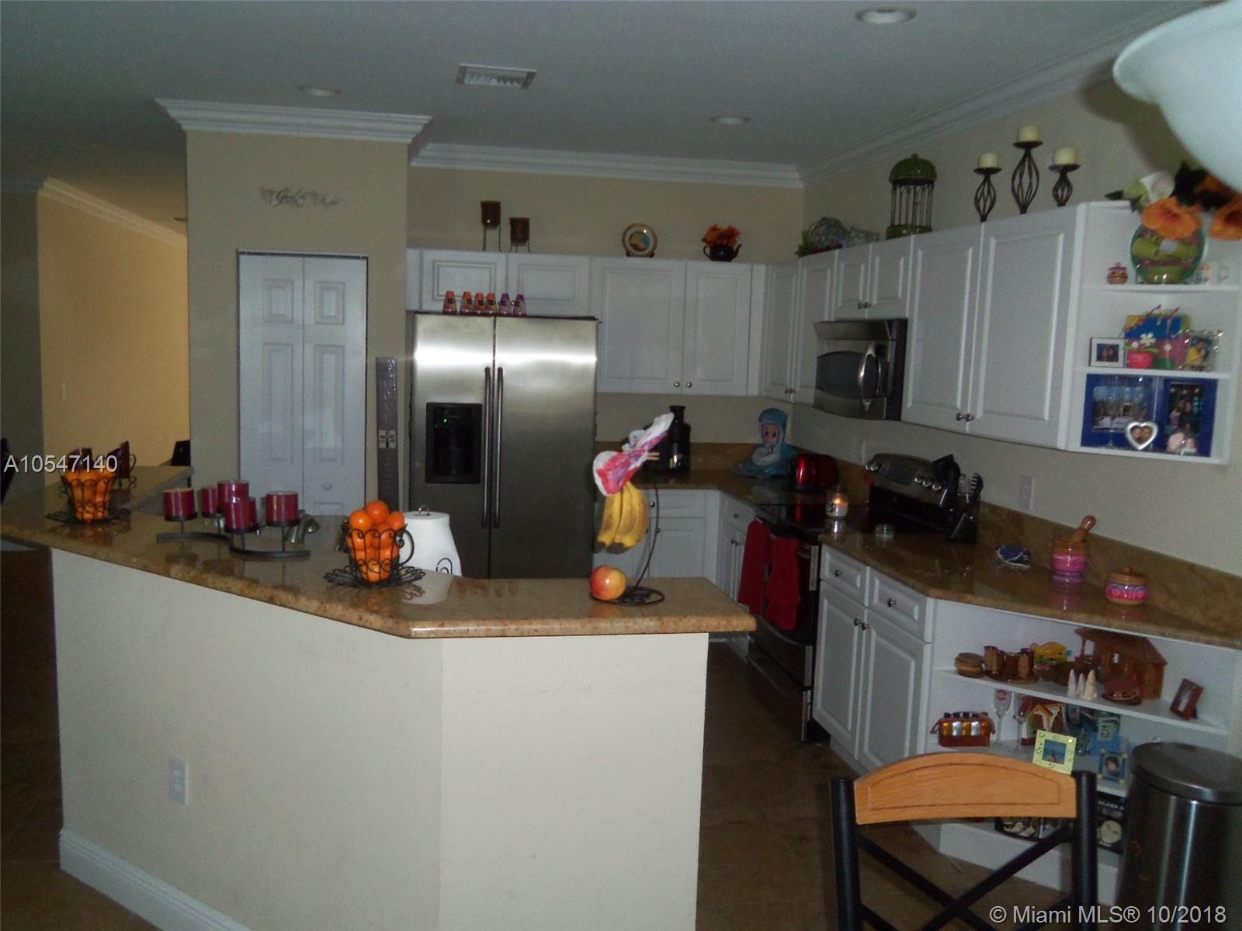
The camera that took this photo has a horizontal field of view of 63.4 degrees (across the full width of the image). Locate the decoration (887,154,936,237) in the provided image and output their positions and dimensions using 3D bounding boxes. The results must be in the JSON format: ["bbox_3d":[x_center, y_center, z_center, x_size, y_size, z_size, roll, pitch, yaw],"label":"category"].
[{"bbox_3d":[1.286,-1.175,4.415,0.220,0.397,0.220,0,7,-11],"label":"decoration"}]

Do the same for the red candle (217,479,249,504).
[{"bbox_3d":[-1.105,0.091,2.862,0.092,0.090,0.092,0,7,-11],"label":"red candle"}]

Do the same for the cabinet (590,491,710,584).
[{"bbox_3d":[0.111,0.510,5.947,0.705,0.840,0.608,0,7,-11],"label":"cabinet"}]

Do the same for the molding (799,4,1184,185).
[{"bbox_3d":[1.387,-1.545,4.526,0.100,0.102,3.350,0,7,-11],"label":"molding"}]

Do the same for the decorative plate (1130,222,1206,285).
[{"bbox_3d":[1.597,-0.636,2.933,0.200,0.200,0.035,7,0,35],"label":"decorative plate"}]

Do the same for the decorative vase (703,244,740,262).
[{"bbox_3d":[0.585,-1.220,5.868,0.205,0.115,0.140,0,7,-11],"label":"decorative vase"}]

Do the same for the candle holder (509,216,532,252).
[{"bbox_3d":[-0.573,-1.302,5.713,0.125,0.219,0.125,0,7,-11],"label":"candle holder"}]

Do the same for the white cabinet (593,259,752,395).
[{"bbox_3d":[0.257,-0.814,5.954,0.964,0.759,0.325,0,7,-11],"label":"white cabinet"}]

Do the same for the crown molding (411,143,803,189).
[{"bbox_3d":[-0.033,-1.750,5.879,2.350,0.112,0.110,0,7,-11],"label":"crown molding"}]

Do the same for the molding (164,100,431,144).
[{"bbox_3d":[-1.574,-1.674,4.908,1.275,0.112,0.115,0,7,-11],"label":"molding"}]

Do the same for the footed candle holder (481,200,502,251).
[{"bbox_3d":[-0.725,-1.329,5.613,0.117,0.290,0.117,0,7,-11],"label":"footed candle holder"}]

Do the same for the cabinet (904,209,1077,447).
[{"bbox_3d":[1.419,-0.485,3.598,0.325,0.750,1.056,0,7,-11],"label":"cabinet"}]

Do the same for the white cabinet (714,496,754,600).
[{"bbox_3d":[0.918,0.620,5.388,0.630,0.876,0.670,0,7,-11],"label":"white cabinet"}]

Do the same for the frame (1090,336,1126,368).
[{"bbox_3d":[1.491,-0.344,3.079,0.115,0.090,0.030,1,7,-2],"label":"frame"}]

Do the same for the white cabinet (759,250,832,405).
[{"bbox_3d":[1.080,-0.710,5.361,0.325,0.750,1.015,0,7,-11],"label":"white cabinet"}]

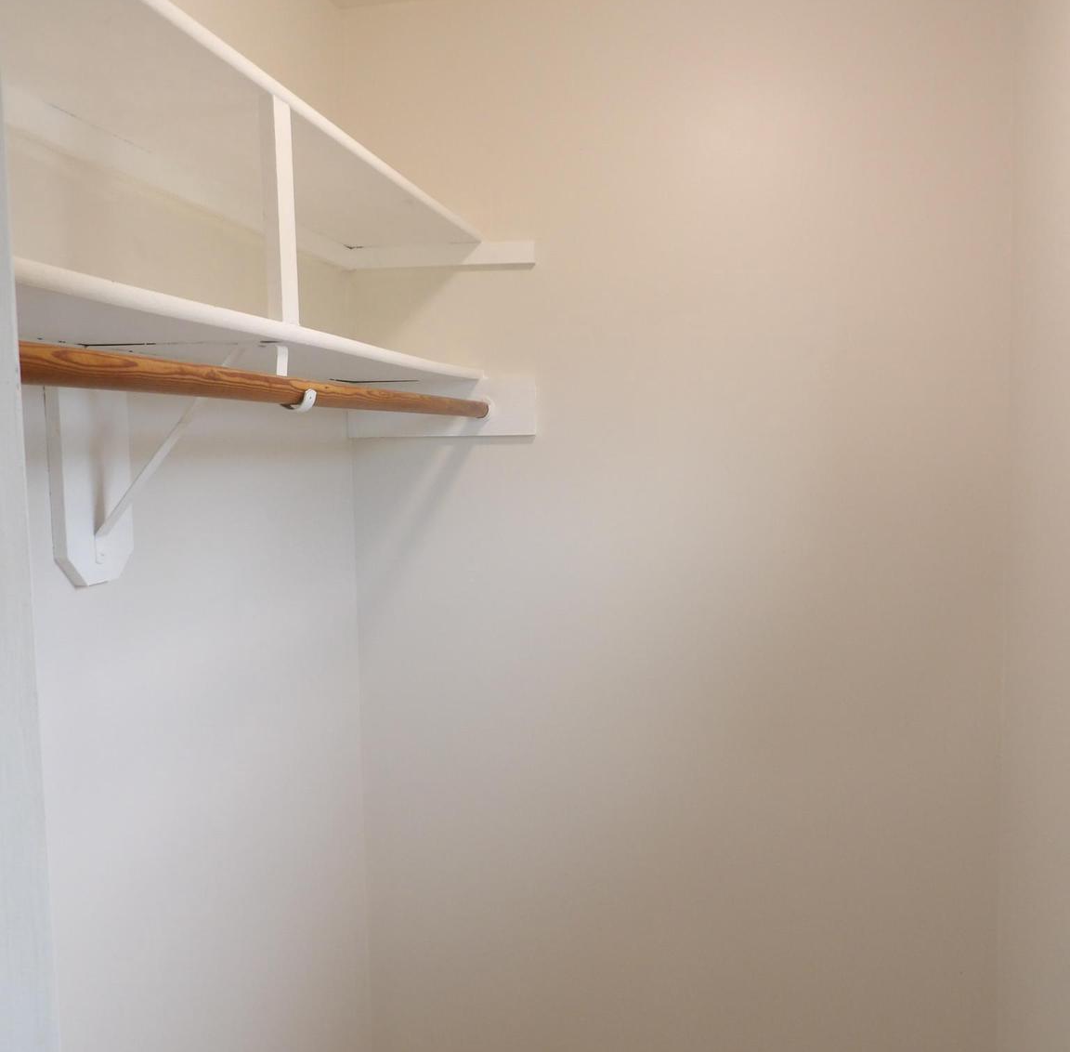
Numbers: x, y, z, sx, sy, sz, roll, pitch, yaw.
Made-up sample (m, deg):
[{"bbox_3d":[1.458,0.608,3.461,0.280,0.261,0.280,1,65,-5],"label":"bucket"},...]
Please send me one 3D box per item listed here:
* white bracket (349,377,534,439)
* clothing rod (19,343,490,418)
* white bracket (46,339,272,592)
[{"bbox_3d":[-0.190,-0.244,2.039,0.395,0.122,0.020,0,5,12],"label":"white bracket"},{"bbox_3d":[-0.253,-0.172,1.314,0.032,0.032,1.440,0,5,12],"label":"clothing rod"},{"bbox_3d":[-0.449,-0.079,1.219,0.240,0.300,0.133,0,5,12],"label":"white bracket"}]

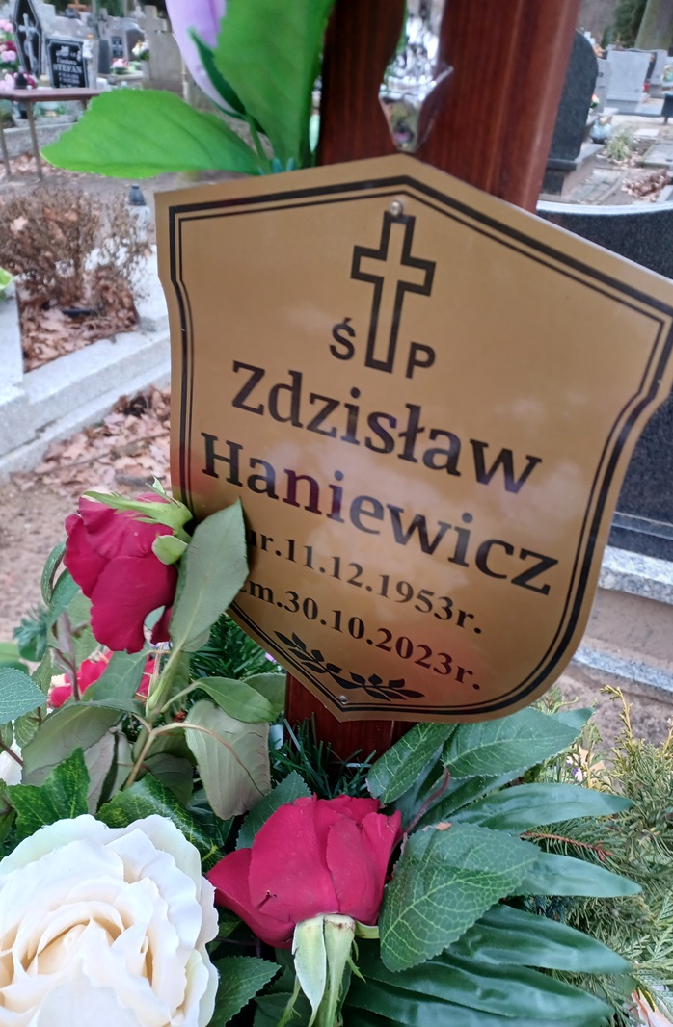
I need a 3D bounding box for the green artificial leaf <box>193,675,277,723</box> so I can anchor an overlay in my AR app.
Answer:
[{"bbox_3d":[-0.052,0.095,0.380,0.047,0.012,0.024,18,57,12],"label":"green artificial leaf"}]

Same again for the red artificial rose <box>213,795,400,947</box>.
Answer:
[{"bbox_3d":[-0.012,0.142,0.295,0.070,0.060,0.055,3,63,5],"label":"red artificial rose"}]

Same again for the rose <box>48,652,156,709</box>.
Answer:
[{"bbox_3d":[-0.144,0.105,0.455,0.066,0.050,0.066,-2,41,2],"label":"rose"}]

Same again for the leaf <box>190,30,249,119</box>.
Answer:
[{"bbox_3d":[-0.054,-0.204,0.345,0.049,0.013,0.013,58,30,3],"label":"leaf"}]

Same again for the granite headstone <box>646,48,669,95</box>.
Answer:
[{"bbox_3d":[7.275,-10.330,17.381,0.800,1.000,0.200,13,34,12],"label":"granite headstone"}]

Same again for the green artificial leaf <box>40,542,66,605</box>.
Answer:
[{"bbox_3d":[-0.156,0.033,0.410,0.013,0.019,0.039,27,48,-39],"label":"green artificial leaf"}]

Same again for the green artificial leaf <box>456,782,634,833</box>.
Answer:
[{"bbox_3d":[0.113,0.164,0.413,0.110,0.014,0.029,-1,48,-10],"label":"green artificial leaf"}]

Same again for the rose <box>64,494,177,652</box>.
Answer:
[{"bbox_3d":[-0.103,0.029,0.357,0.051,0.070,0.060,-6,-6,-14],"label":"rose"}]

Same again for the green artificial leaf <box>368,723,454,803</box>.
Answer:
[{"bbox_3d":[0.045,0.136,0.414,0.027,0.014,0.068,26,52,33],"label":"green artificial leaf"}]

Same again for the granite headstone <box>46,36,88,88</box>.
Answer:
[{"bbox_3d":[-2.179,-3.704,6.139,0.440,0.470,0.110,17,35,17],"label":"granite headstone"}]

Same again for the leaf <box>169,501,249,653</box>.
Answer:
[{"bbox_3d":[-0.065,0.032,0.375,0.042,0.085,0.015,26,-4,-2],"label":"leaf"}]

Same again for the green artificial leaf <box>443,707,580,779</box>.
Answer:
[{"bbox_3d":[0.096,0.126,0.408,0.083,0.014,0.038,-7,59,-18],"label":"green artificial leaf"}]

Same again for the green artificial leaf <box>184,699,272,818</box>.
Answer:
[{"bbox_3d":[-0.057,0.129,0.390,0.038,0.014,0.061,-14,71,5],"label":"green artificial leaf"}]

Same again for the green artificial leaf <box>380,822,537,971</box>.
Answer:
[{"bbox_3d":[0.049,0.152,0.295,0.080,0.016,0.047,-38,60,-18],"label":"green artificial leaf"}]

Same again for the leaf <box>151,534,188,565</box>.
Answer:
[{"bbox_3d":[-0.080,0.017,0.355,0.018,0.015,0.009,19,12,4],"label":"leaf"}]

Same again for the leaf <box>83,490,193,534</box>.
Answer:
[{"bbox_3d":[-0.094,-0.001,0.350,0.049,0.017,0.019,9,56,-20],"label":"leaf"}]

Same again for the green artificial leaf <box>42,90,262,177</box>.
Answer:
[{"bbox_3d":[-0.086,-0.177,0.345,0.100,0.036,0.035,5,34,0],"label":"green artificial leaf"}]

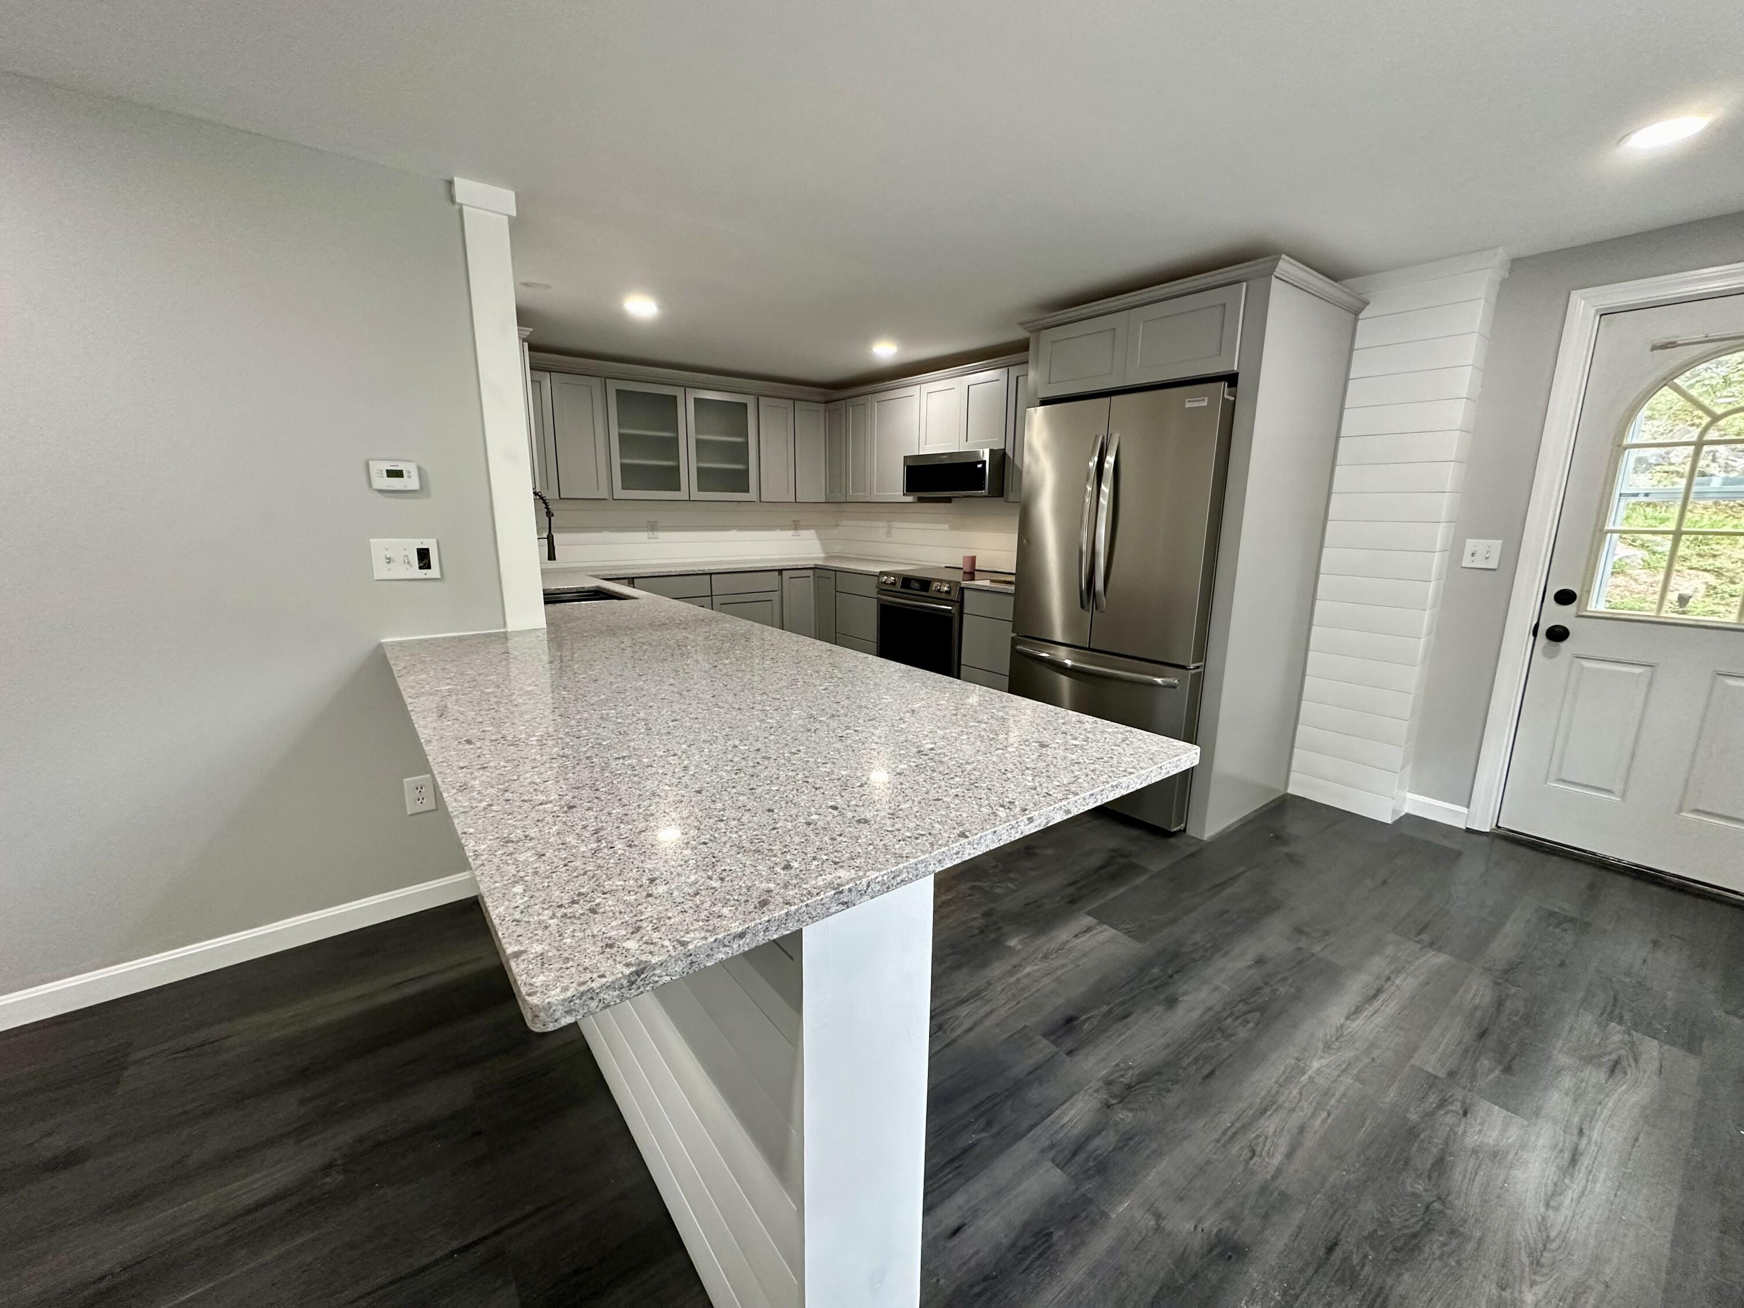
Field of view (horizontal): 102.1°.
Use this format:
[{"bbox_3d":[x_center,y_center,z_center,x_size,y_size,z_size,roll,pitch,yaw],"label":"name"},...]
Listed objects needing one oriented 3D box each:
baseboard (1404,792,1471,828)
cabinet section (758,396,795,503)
[{"bbox_3d":[2.525,0.699,3.151,0.014,0.094,0.220,-8,15,-37],"label":"baseboard"},{"bbox_3d":[-0.811,-1.562,5.465,0.298,0.752,0.325,-8,15,-36],"label":"cabinet section"}]

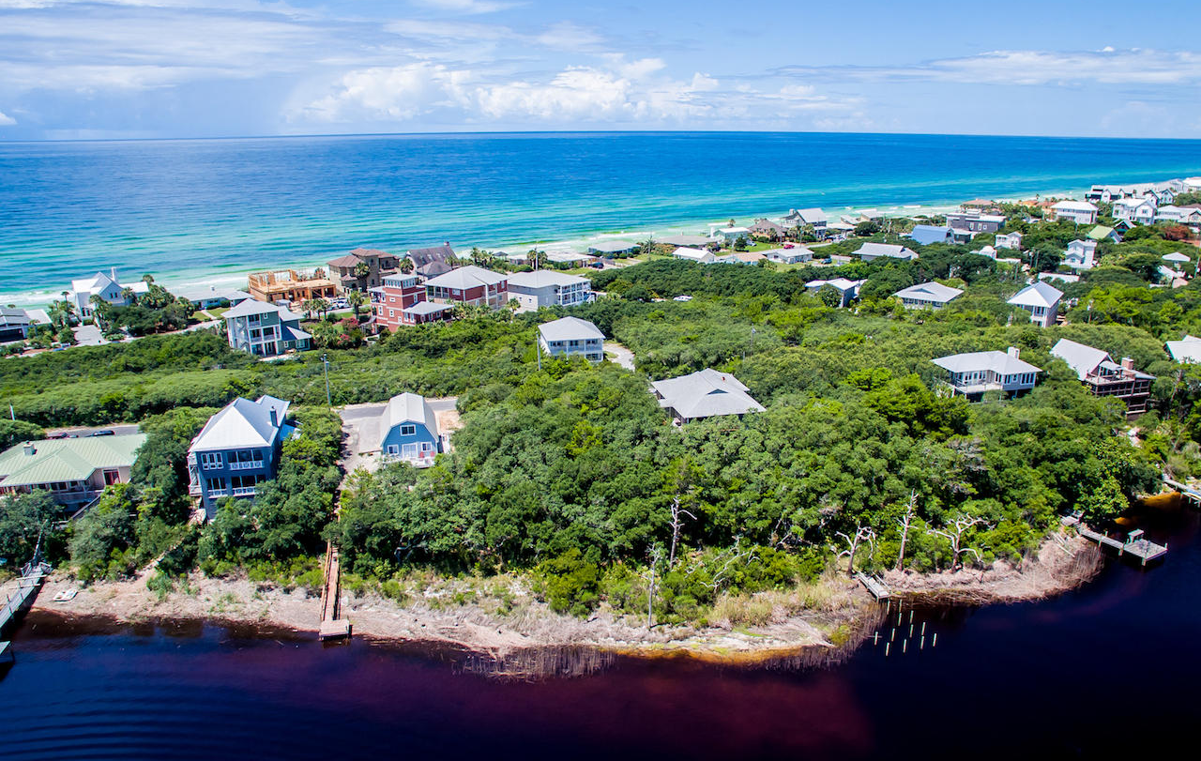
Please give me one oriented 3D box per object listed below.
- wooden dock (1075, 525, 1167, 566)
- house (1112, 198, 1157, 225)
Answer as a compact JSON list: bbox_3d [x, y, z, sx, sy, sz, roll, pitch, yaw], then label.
[{"bbox_3d":[64.510,19.490,83.150,4.500,2.200,7.700,-12,24,-30],"label":"wooden dock"},{"bbox_3d":[222.700,-71.600,278.350,13.500,9.500,10.500,18,27,40],"label":"house"}]

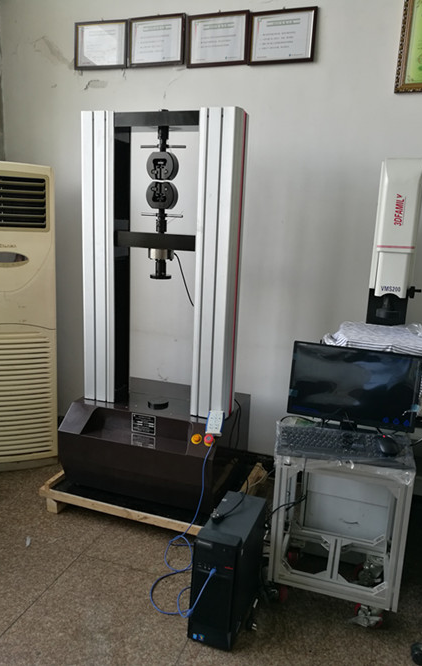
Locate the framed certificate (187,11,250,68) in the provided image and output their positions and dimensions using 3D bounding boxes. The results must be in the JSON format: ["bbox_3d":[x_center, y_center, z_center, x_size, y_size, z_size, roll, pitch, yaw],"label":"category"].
[{"bbox_3d":[0.040,-1.508,2.686,0.322,0.250,0.022,5,16,16],"label":"framed certificate"}]

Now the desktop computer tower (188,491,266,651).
[{"bbox_3d":[0.071,0.881,1.972,0.160,0.405,0.346,7,13,19],"label":"desktop computer tower"}]

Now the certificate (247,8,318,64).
[{"bbox_3d":[0.358,-1.475,2.599,0.325,0.239,0.022,4,18,16],"label":"certificate"}]

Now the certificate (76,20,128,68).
[{"bbox_3d":[-0.600,-1.577,2.861,0.319,0.241,0.022,6,17,15],"label":"certificate"}]

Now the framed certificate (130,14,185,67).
[{"bbox_3d":[-0.284,-1.549,2.773,0.320,0.241,0.022,4,16,16],"label":"framed certificate"}]

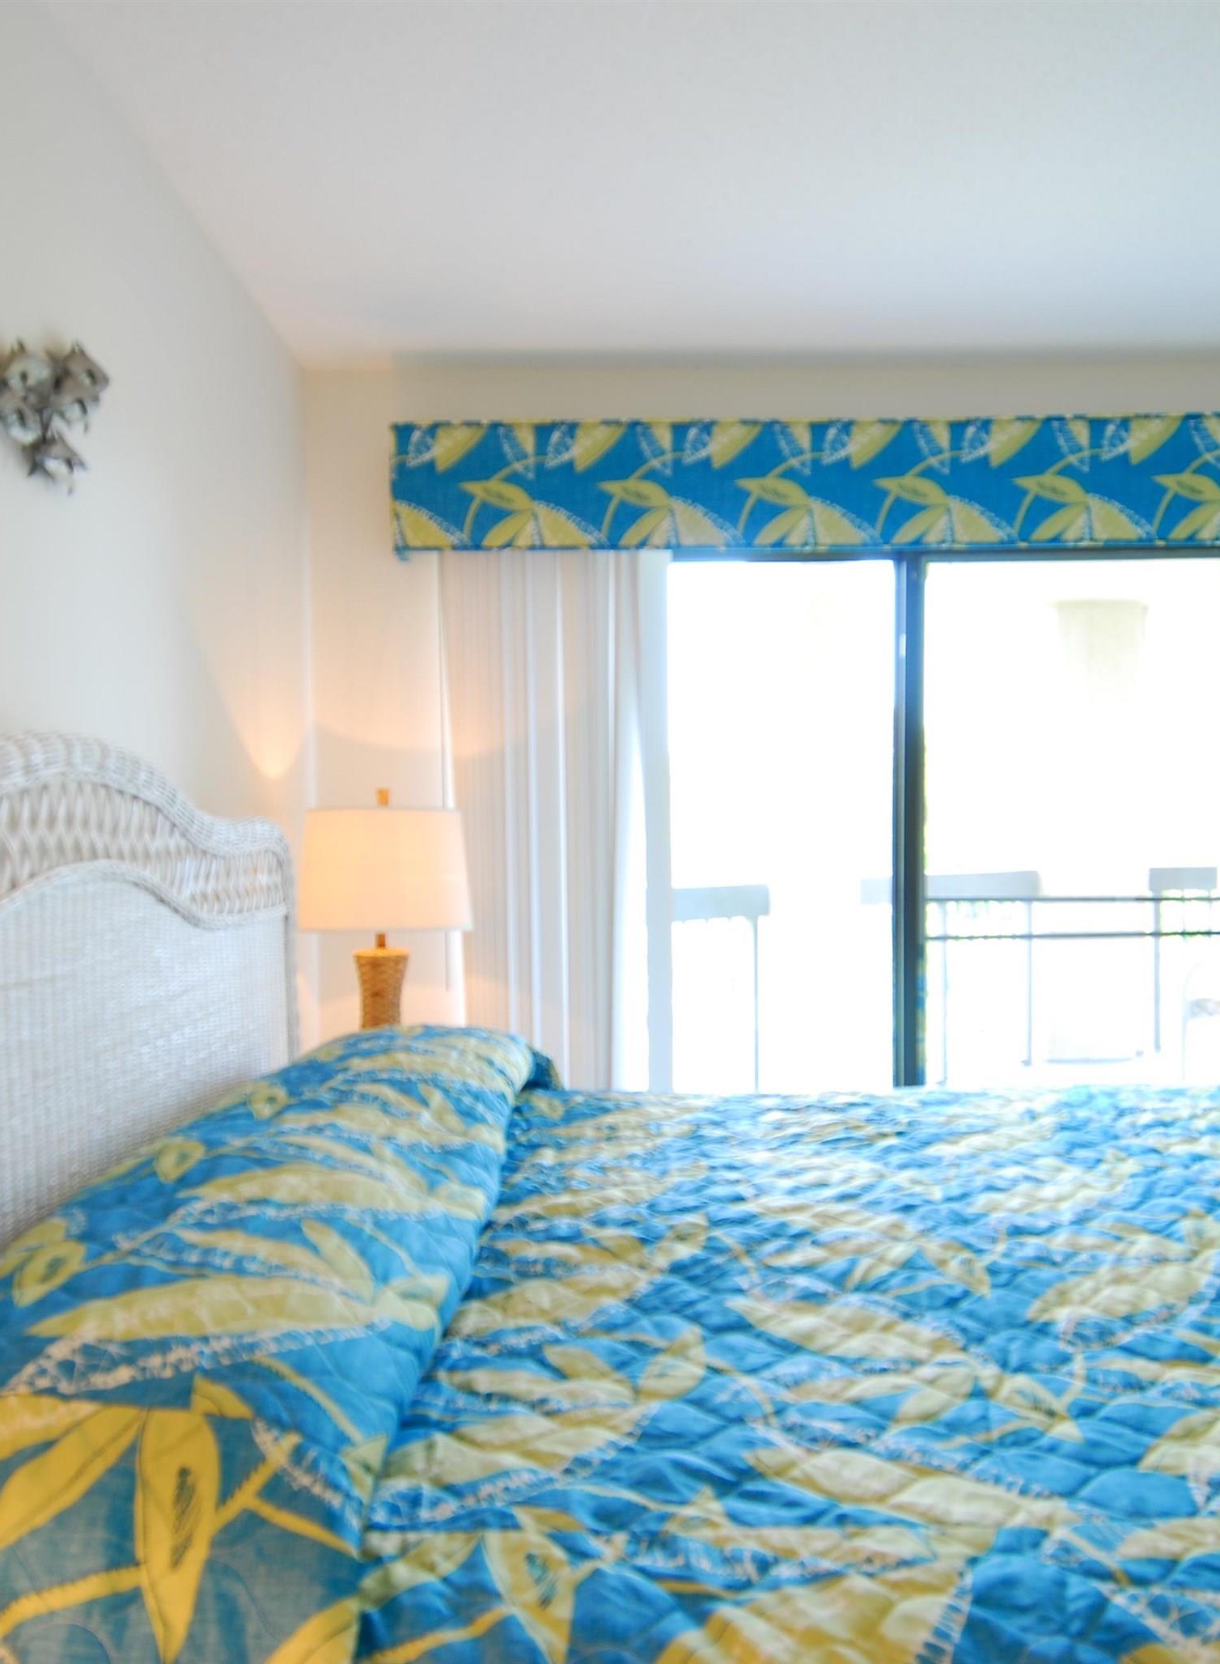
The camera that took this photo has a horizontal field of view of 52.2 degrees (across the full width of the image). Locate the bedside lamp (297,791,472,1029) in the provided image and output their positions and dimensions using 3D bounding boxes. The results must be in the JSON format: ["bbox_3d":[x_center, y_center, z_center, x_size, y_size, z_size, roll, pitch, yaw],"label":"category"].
[{"bbox_3d":[-0.533,0.252,2.938,0.406,0.710,0.406,0,1,1],"label":"bedside lamp"}]

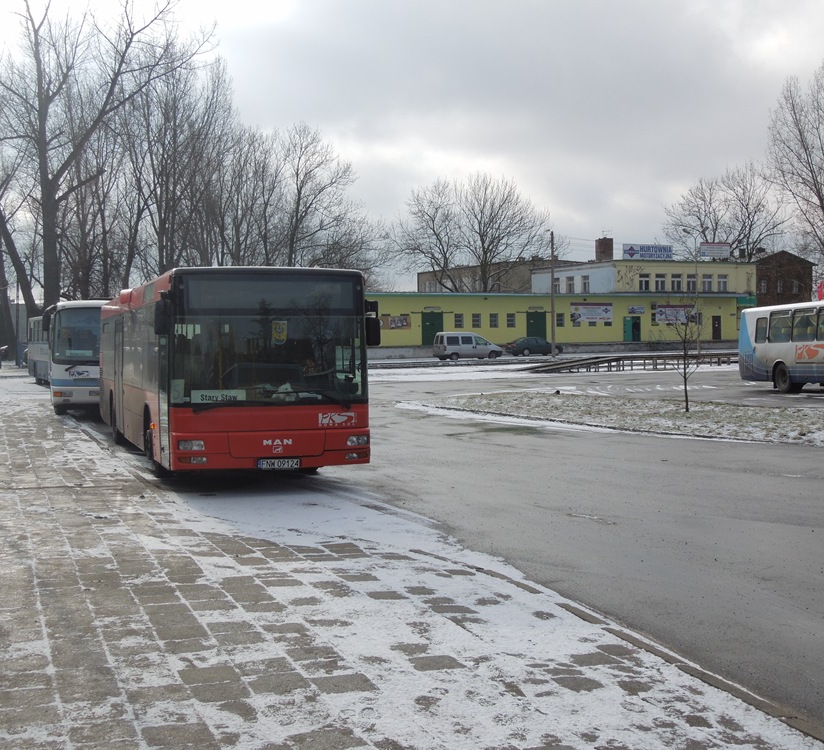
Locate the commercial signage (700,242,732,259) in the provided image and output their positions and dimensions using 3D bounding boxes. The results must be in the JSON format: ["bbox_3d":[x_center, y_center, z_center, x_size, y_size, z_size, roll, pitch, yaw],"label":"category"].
[{"bbox_3d":[27.362,-11.217,101.500,3.300,1.380,0.200,-1,2,-24],"label":"commercial signage"}]

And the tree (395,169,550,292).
[{"bbox_3d":[5.608,-10.641,108.000,14.500,17.300,12.000,-1,2,-24],"label":"tree"}]

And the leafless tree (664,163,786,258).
[{"bbox_3d":[33.949,-12.832,122.000,13.000,20.500,11.000,-1,2,-24],"label":"leafless tree"}]

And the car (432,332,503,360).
[{"bbox_3d":[3.821,-1.934,76.200,4.440,1.900,1.820,-1,2,-22],"label":"car"}]

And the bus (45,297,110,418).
[{"bbox_3d":[-9.908,-0.516,34.910,2.500,3.150,10.800,-1,1,-18],"label":"bus"}]

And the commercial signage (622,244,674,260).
[{"bbox_3d":[20.592,-10.689,98.300,5.200,1.300,0.200,-1,2,-24],"label":"commercial signage"}]

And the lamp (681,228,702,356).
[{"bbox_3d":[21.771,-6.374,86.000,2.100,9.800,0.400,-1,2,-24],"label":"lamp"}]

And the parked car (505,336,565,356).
[{"bbox_3d":[9.538,-2.167,87.500,4.450,1.420,1.720,-1,2,-23],"label":"parked car"}]

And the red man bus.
[{"bbox_3d":[-3.665,-0.032,19.349,2.500,2.820,11.900,-1,1,-20],"label":"red man bus"}]

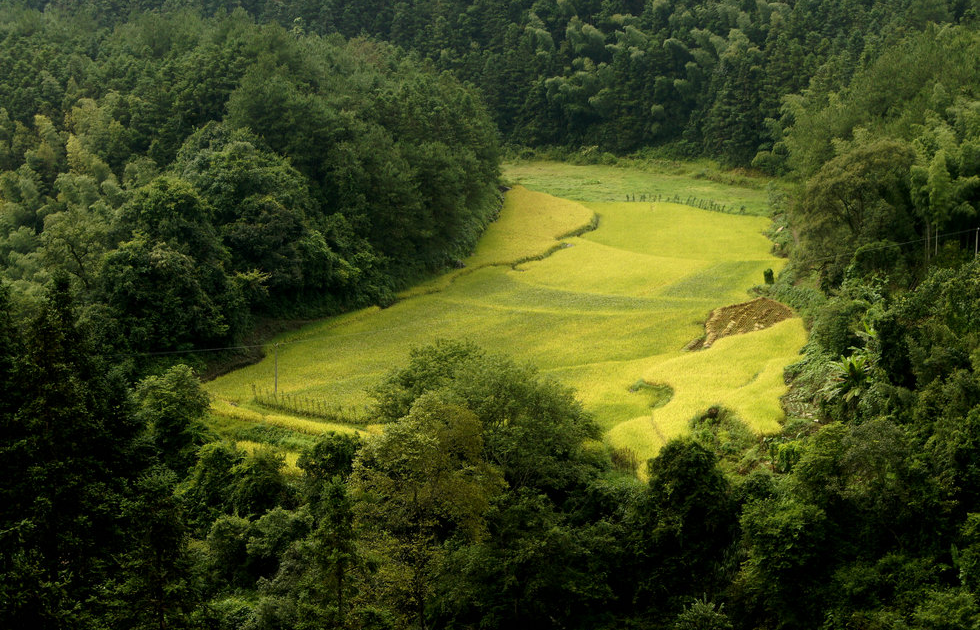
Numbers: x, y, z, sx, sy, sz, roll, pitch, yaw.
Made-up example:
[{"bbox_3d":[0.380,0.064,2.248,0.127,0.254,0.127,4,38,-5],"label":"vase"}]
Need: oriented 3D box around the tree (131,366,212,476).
[{"bbox_3d":[-32.026,10.440,225.000,8.000,10.700,8.000,0,14,0],"label":"tree"}]

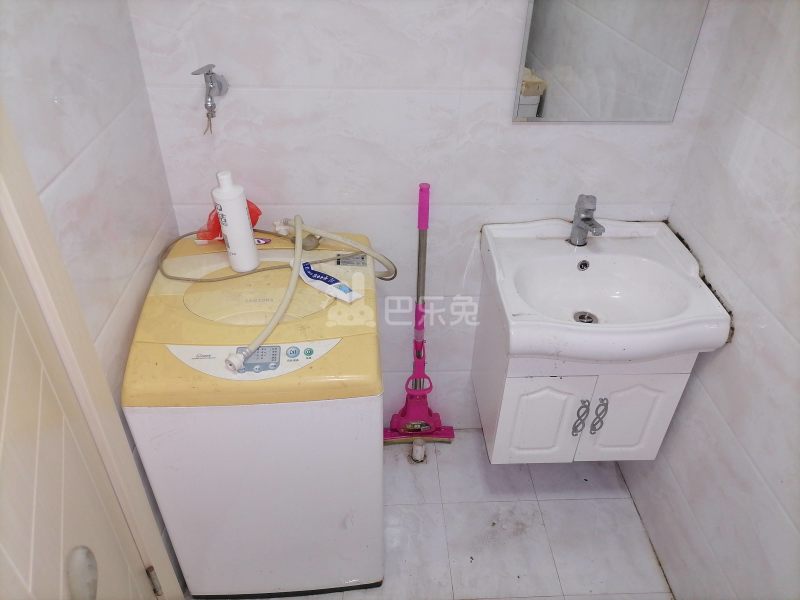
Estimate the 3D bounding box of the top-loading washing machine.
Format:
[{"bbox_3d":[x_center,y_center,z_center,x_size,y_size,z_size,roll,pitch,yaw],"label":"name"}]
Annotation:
[{"bbox_3d":[-0.311,0.302,1.588,0.517,0.818,0.522,-1,36,-4],"label":"top-loading washing machine"}]

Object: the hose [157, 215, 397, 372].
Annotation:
[{"bbox_3d":[-0.283,-0.029,1.354,0.550,0.110,0.520,0,36,-3],"label":"hose"}]

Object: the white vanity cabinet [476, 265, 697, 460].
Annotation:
[{"bbox_3d":[0.484,0.174,1.696,0.475,0.436,0.352,0,36,-3],"label":"white vanity cabinet"}]

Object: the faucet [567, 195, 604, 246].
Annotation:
[{"bbox_3d":[0.488,-0.192,1.550,0.046,0.132,0.110,-9,37,-14],"label":"faucet"}]

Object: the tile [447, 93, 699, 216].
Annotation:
[{"bbox_3d":[0.441,-0.382,1.526,0.598,0.300,0.010,-1,36,-3],"label":"tile"}]

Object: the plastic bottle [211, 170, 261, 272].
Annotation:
[{"bbox_3d":[-0.369,-0.186,1.353,0.073,0.215,0.068,30,45,34],"label":"plastic bottle"}]

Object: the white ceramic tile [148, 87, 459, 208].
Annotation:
[{"bbox_3d":[-0.216,-0.374,1.492,0.718,0.300,0.010,-1,36,-3],"label":"white ceramic tile"}]

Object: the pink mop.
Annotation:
[{"bbox_3d":[0.061,0.094,1.787,0.250,0.942,0.080,-1,35,-2],"label":"pink mop"}]

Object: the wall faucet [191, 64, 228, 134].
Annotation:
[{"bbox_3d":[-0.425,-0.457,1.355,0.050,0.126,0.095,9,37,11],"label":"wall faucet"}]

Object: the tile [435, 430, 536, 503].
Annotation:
[{"bbox_3d":[0.276,0.546,1.995,0.300,0.010,0.301,-1,36,-3],"label":"tile"}]

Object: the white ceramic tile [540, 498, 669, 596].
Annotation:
[{"bbox_3d":[0.590,0.719,1.766,0.300,0.010,0.302,-1,36,-3],"label":"white ceramic tile"}]

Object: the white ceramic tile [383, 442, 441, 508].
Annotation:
[{"bbox_3d":[-0.021,0.549,1.979,0.294,0.010,0.301,-1,36,-3],"label":"white ceramic tile"}]

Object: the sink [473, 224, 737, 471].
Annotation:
[{"bbox_3d":[0.482,0.141,1.619,0.512,0.578,0.440,0,36,-3],"label":"sink"}]

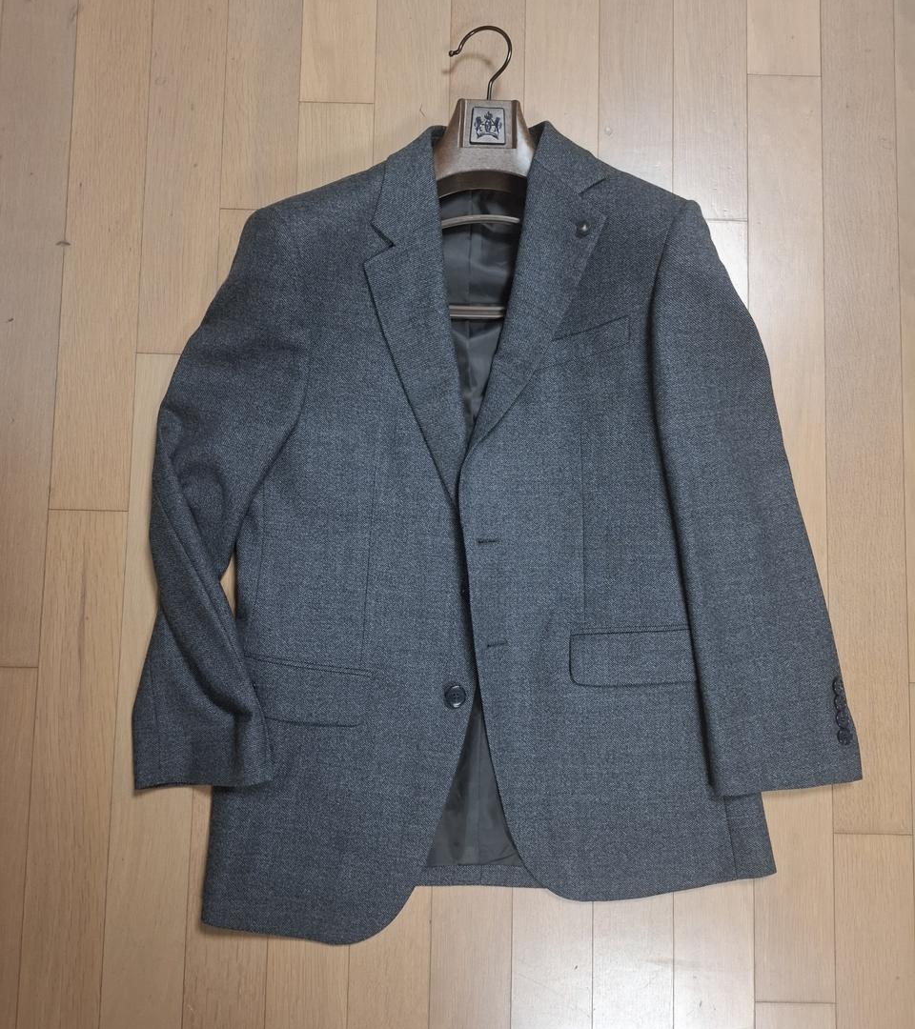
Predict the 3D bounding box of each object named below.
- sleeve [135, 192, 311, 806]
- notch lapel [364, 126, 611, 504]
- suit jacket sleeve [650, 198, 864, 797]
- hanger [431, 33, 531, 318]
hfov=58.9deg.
[{"bbox_3d":[-0.212,-0.018,0.742,0.133,0.065,0.538,4,86,0],"label":"sleeve"},{"bbox_3d":[0.027,-0.187,0.745,0.229,0.060,0.360,0,86,-1],"label":"notch lapel"},{"bbox_3d":[0.252,-0.022,0.748,0.133,0.065,0.555,-10,86,-1],"label":"suit jacket sleeve"},{"bbox_3d":[0.021,-0.328,0.766,0.400,0.060,0.289,0,86,-1],"label":"hanger"}]

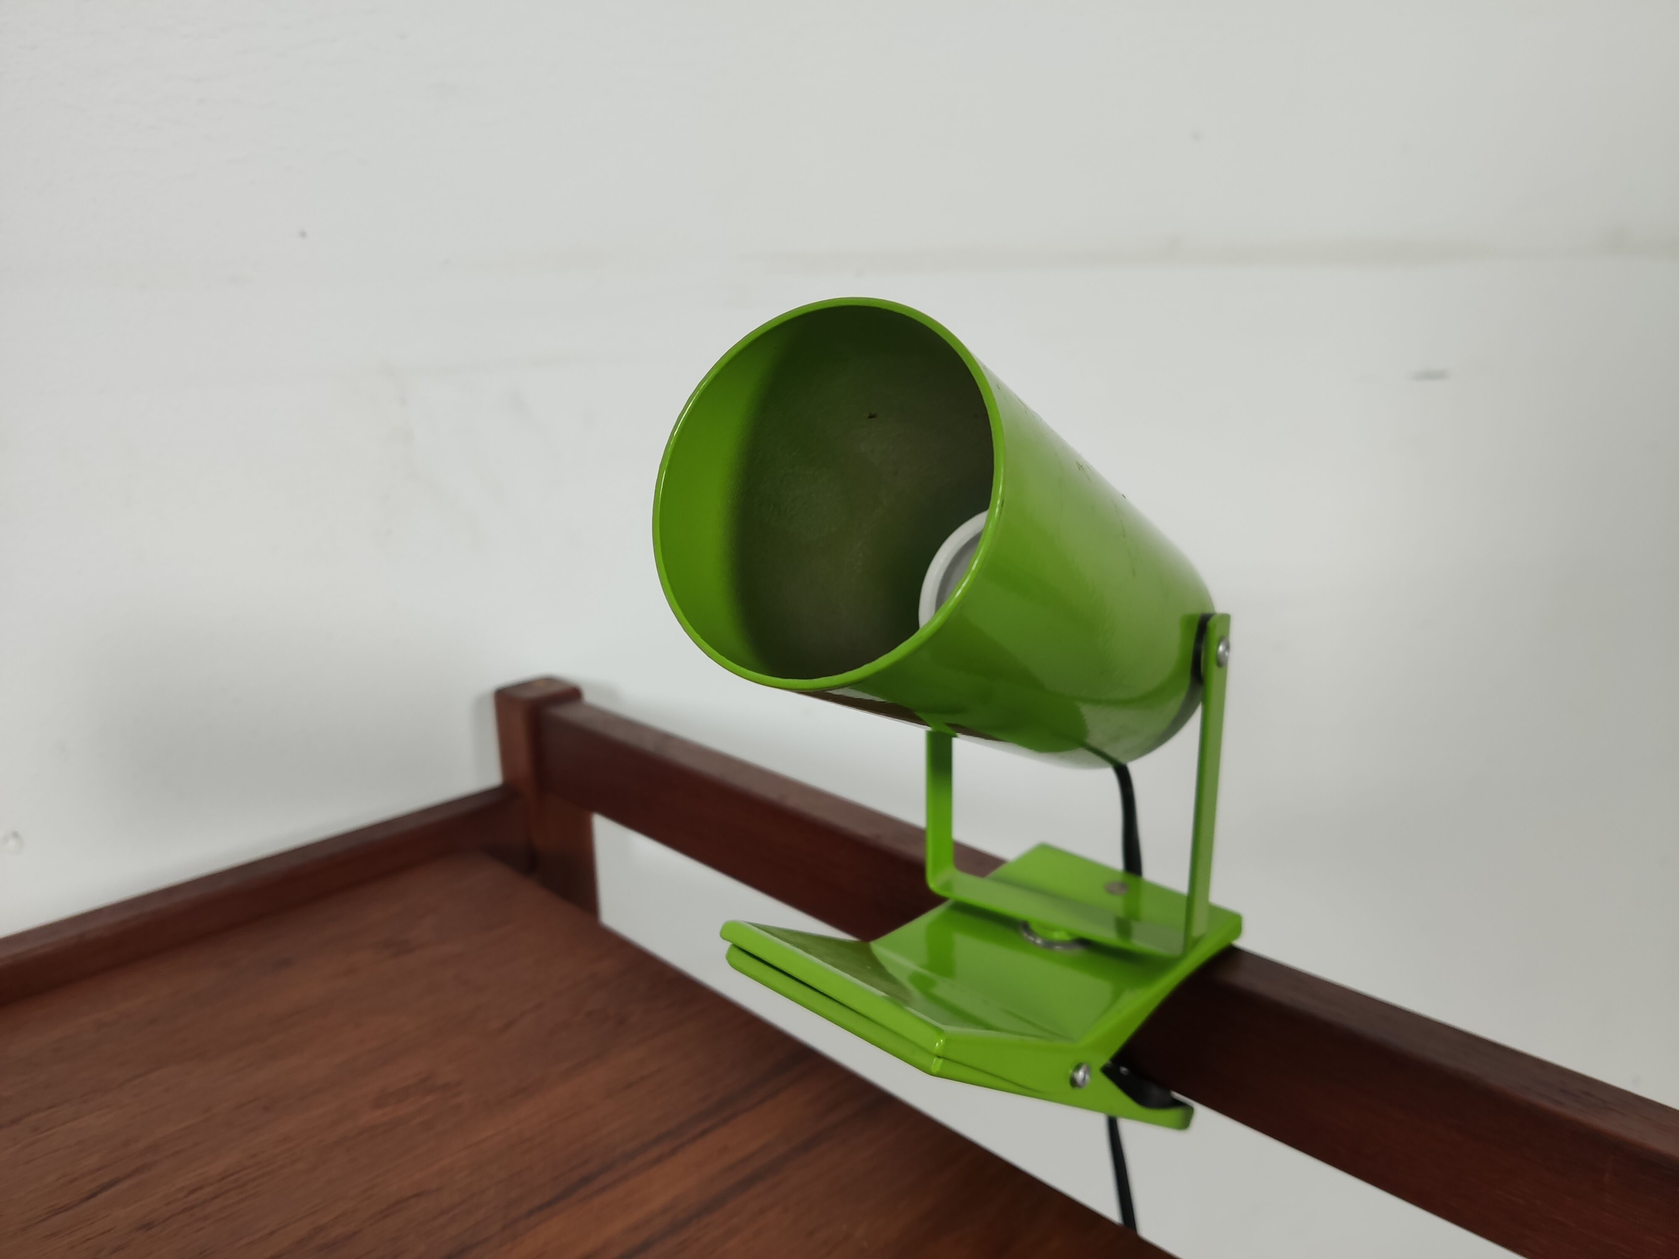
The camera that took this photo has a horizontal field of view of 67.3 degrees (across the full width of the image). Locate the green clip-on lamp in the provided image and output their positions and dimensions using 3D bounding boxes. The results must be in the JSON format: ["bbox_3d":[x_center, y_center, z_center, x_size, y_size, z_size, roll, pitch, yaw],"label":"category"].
[{"bbox_3d":[0.032,0.034,0.300,0.097,0.220,0.187,7,17,30],"label":"green clip-on lamp"}]

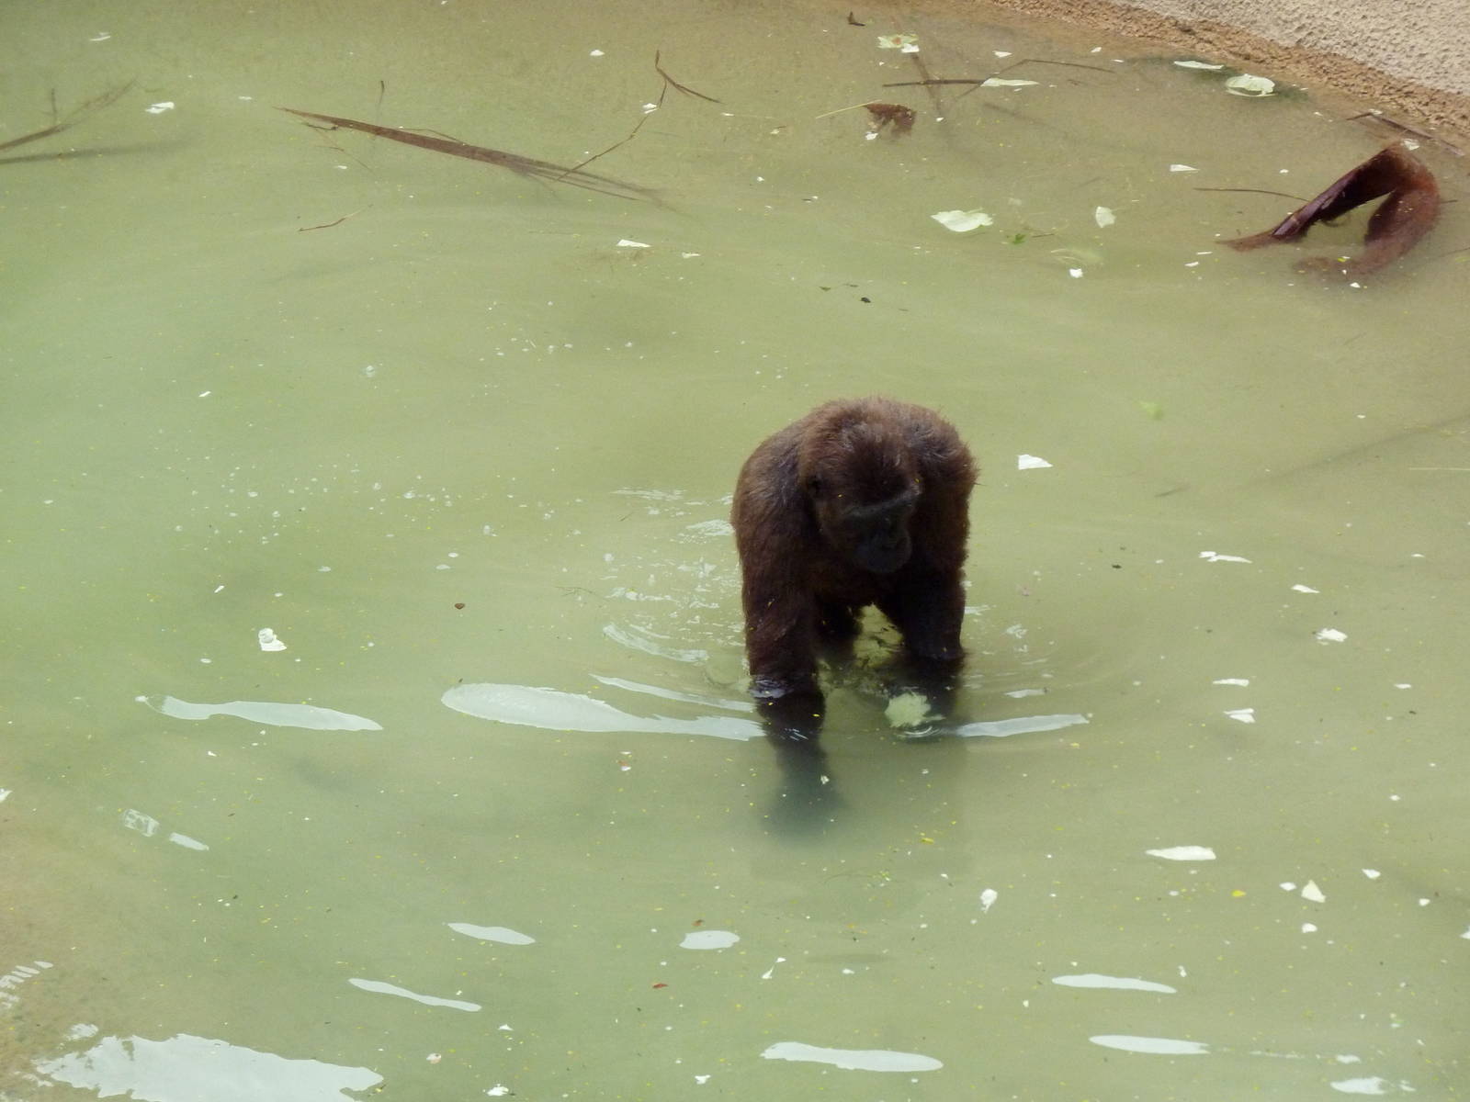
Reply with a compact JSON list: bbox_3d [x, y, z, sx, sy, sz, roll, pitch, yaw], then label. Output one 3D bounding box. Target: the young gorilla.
[{"bbox_3d":[0.217,0.036,12.000,0.430,0.630,0.680,-4,24,-9],"label":"young gorilla"}]

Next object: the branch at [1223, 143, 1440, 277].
[{"bbox_3d":[1.220,-0.696,13.721,0.450,0.220,0.240,0,24,0],"label":"branch"}]

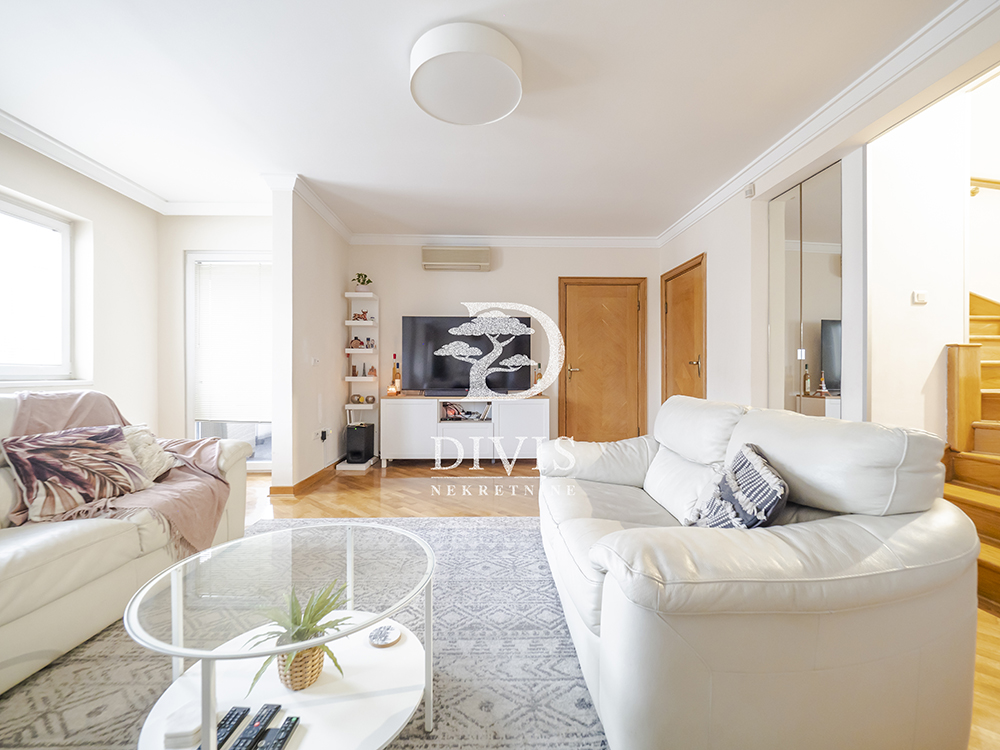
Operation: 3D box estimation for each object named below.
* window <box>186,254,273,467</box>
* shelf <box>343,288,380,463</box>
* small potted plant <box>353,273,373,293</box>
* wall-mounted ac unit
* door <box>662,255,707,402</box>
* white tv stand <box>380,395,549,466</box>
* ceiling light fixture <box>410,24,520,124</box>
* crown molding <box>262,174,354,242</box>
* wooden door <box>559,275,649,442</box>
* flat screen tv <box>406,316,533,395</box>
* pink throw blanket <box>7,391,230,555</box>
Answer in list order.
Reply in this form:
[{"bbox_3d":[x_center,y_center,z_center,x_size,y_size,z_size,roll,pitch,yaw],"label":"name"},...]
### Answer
[{"bbox_3d":[-2.575,-0.124,3.940,0.950,2.100,0.090,0,0,-3],"label":"window"},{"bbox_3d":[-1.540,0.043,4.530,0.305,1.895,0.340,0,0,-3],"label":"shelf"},{"bbox_3d":[-1.547,-1.024,4.550,0.230,0.240,0.200,0,0,-3],"label":"small potted plant"},{"bbox_3d":[-0.494,-1.304,4.650,0.785,0.280,0.200,0,0,-3],"label":"wall-mounted ac unit"},{"bbox_3d":[1.955,-0.090,4.330,0.100,2.165,0.970,0,0,-3],"label":"door"},{"bbox_3d":[-0.370,0.620,4.567,1.800,0.760,0.420,0,0,-2],"label":"white tv stand"},{"bbox_3d":[-0.177,-1.554,2.135,0.570,0.137,0.570,0,0,-3],"label":"ceiling light fixture"},{"bbox_3d":[-1.820,-1.571,4.000,0.300,0.100,1.440,0,0,-2],"label":"crown molding"},{"bbox_3d":[1.240,-0.084,4.880,1.070,2.170,0.100,0,0,-2],"label":"wooden door"},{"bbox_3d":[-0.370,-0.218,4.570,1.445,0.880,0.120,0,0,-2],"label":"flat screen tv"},{"bbox_3d":[-1.920,0.470,2.000,0.900,0.790,0.850,0,0,2],"label":"pink throw blanket"}]

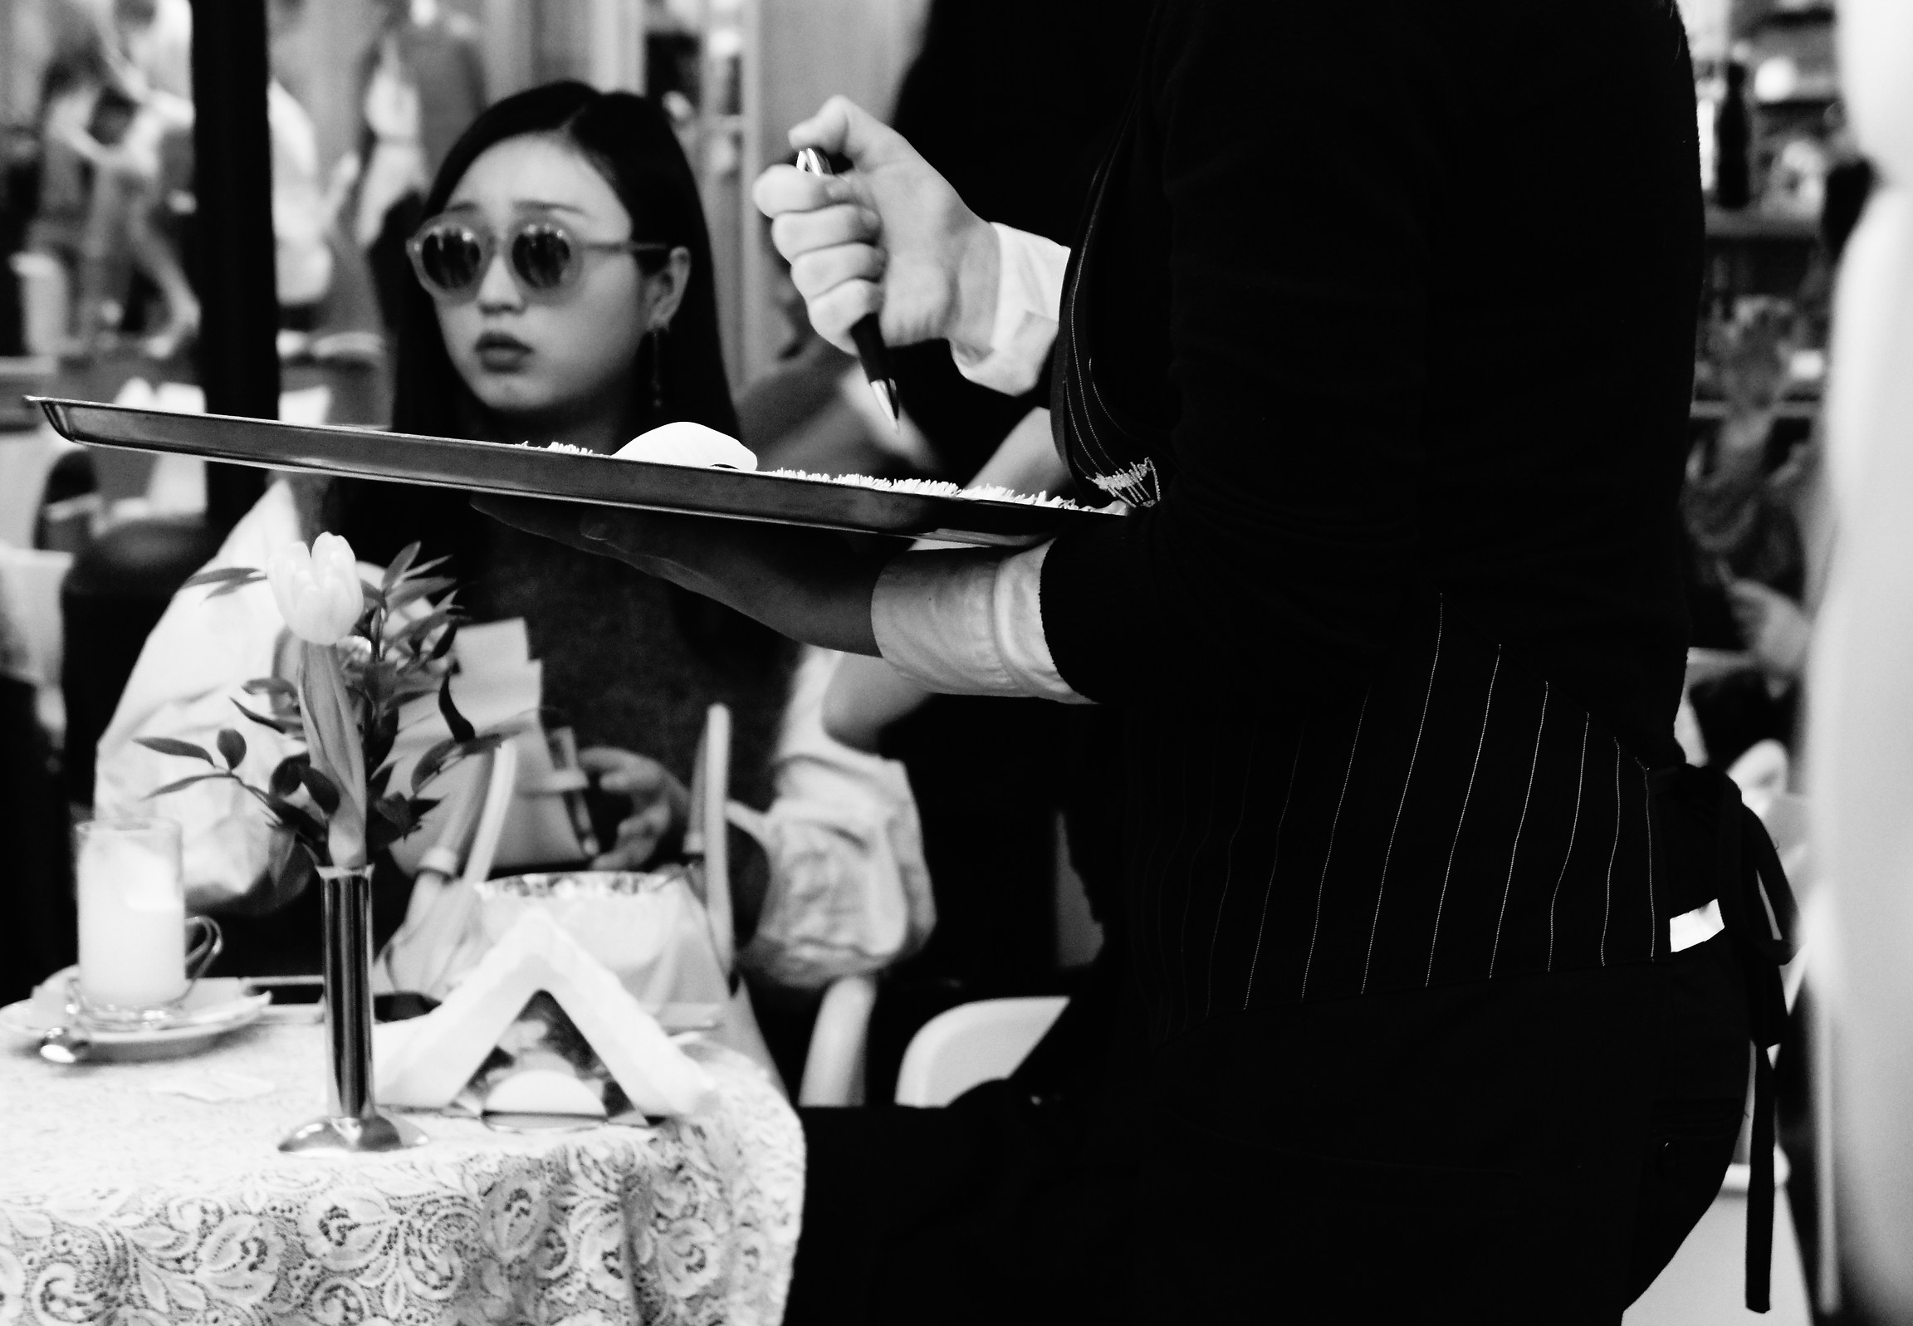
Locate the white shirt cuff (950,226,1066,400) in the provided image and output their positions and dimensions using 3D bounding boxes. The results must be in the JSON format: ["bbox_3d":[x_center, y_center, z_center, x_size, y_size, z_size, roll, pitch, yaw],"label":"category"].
[{"bbox_3d":[0.029,-0.183,2.350,0.055,0.082,0.072,16,-1,-22],"label":"white shirt cuff"}]

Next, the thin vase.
[{"bbox_3d":[-0.311,0.174,2.323,0.076,0.140,0.076,-1,6,0],"label":"thin vase"}]

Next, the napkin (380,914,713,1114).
[{"bbox_3d":[-0.216,0.186,2.435,0.172,0.090,0.140,-1,6,3],"label":"napkin"}]

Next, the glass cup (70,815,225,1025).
[{"bbox_3d":[-0.465,0.152,2.624,0.086,0.112,0.064,-1,6,0],"label":"glass cup"}]

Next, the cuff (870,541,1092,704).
[{"bbox_3d":[0.010,-0.021,2.270,0.100,0.080,0.075,8,8,18],"label":"cuff"}]

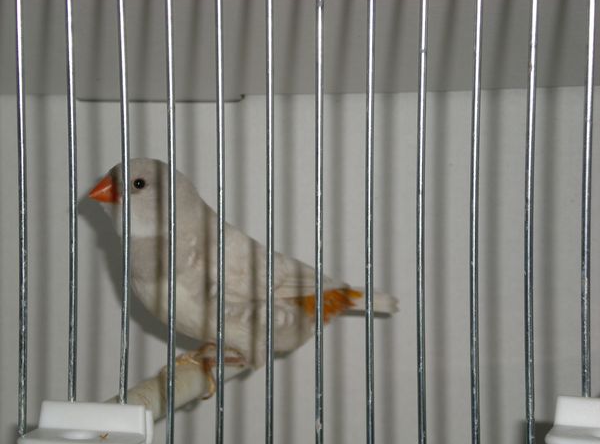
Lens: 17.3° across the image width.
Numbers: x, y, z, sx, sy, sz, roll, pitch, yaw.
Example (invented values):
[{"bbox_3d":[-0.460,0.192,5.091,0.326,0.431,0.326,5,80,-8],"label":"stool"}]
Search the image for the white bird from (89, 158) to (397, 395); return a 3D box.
[{"bbox_3d":[-0.018,0.018,0.635,0.100,0.075,0.042,0,5,-3],"label":"white bird"}]

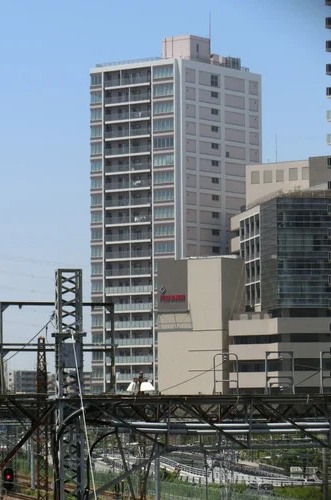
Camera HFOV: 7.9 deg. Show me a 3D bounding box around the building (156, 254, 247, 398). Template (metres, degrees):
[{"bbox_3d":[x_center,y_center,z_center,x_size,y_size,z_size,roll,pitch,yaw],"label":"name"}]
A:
[{"bbox_3d":[6.226,18.439,407.596,13.318,34.016,7.153,-3,-5,36],"label":"building"}]

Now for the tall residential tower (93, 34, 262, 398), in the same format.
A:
[{"bbox_3d":[2.284,-0.142,438.147,20.151,75.504,26.254,-3,-5,36],"label":"tall residential tower"}]

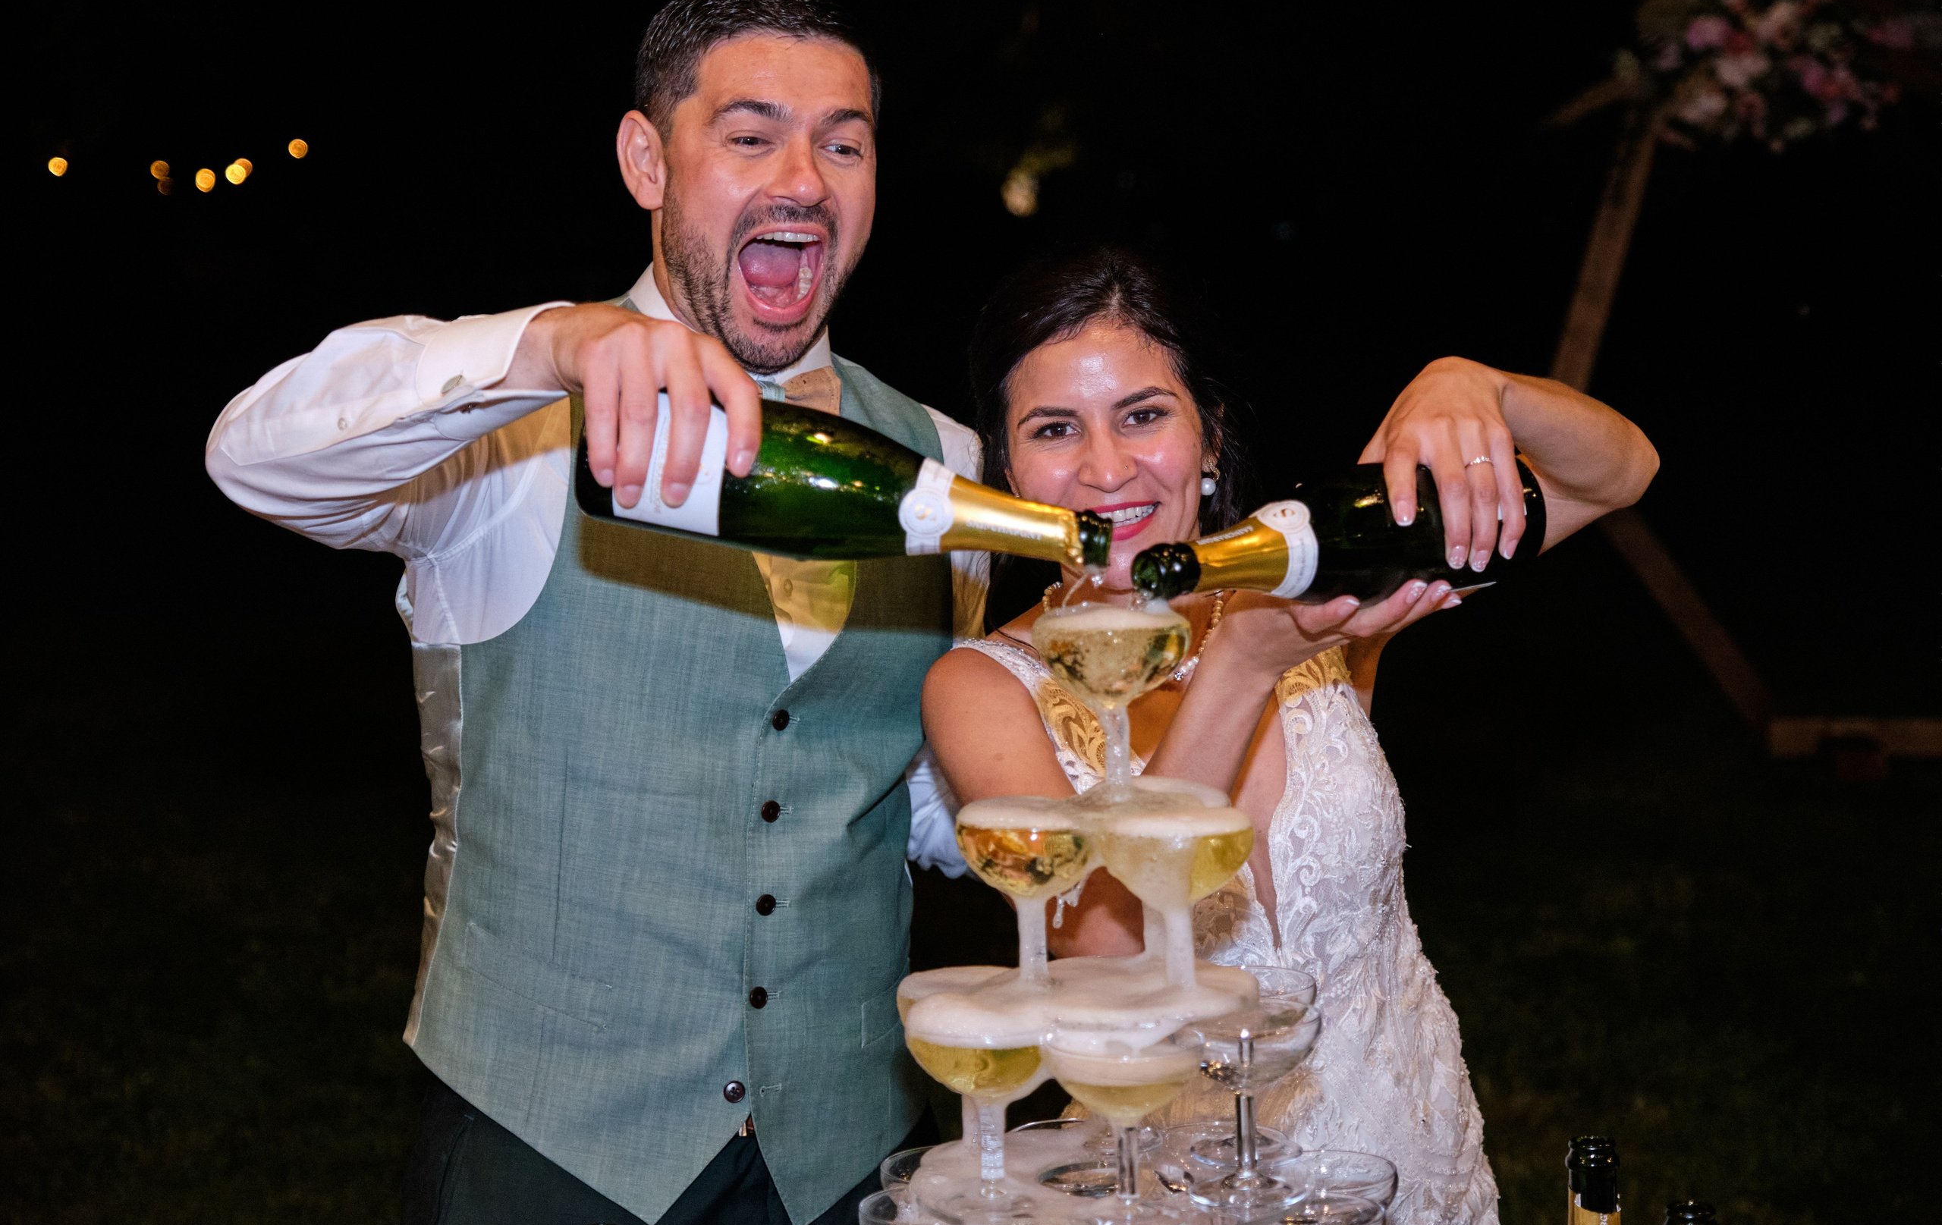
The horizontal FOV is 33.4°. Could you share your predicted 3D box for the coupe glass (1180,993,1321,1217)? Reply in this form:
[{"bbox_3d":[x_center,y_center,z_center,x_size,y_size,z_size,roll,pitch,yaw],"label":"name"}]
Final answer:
[{"bbox_3d":[0.165,0.296,1.944,0.094,0.109,0.094,-2,5,0],"label":"coupe glass"}]

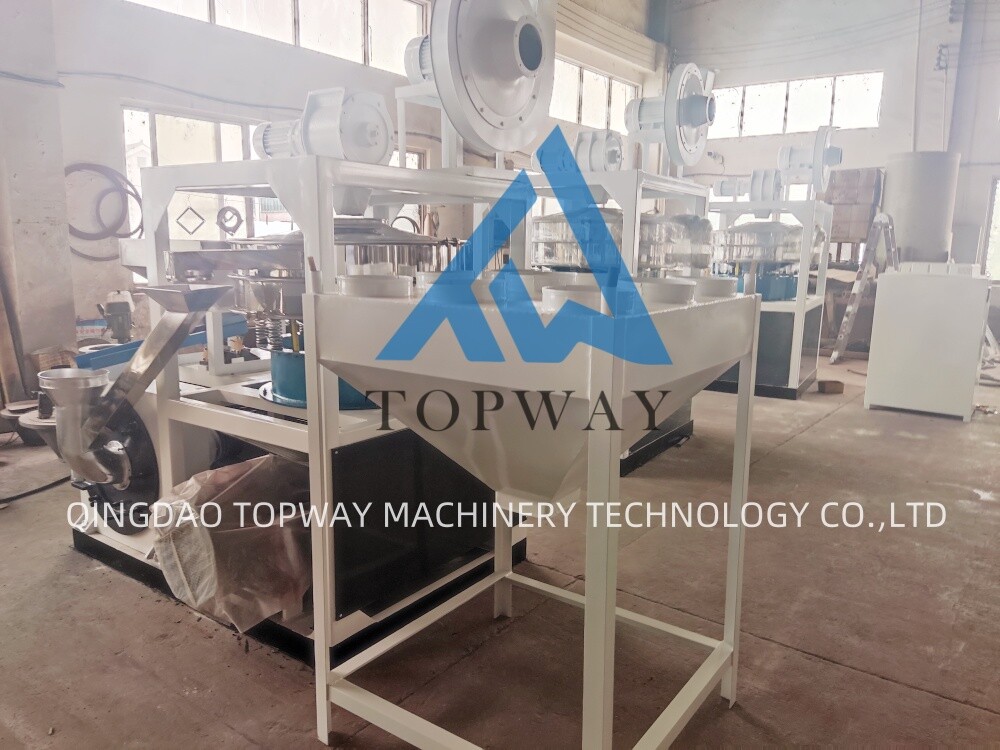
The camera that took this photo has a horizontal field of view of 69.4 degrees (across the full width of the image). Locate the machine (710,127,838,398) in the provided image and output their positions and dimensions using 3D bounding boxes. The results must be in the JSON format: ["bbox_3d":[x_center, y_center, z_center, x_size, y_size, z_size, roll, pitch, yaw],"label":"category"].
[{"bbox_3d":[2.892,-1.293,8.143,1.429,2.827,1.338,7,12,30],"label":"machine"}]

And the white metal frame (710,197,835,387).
[{"bbox_3d":[2.945,-0.909,8.158,1.155,1.946,1.307,7,12,30],"label":"white metal frame"}]

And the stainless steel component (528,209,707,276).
[{"bbox_3d":[0.907,-1.042,5.542,1.278,0.480,1.025,7,12,34],"label":"stainless steel component"}]

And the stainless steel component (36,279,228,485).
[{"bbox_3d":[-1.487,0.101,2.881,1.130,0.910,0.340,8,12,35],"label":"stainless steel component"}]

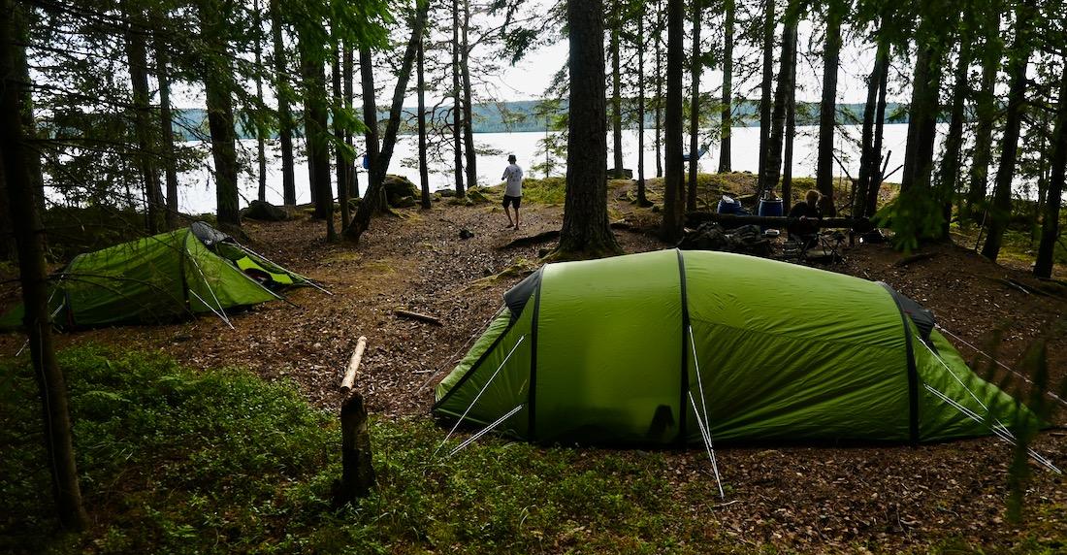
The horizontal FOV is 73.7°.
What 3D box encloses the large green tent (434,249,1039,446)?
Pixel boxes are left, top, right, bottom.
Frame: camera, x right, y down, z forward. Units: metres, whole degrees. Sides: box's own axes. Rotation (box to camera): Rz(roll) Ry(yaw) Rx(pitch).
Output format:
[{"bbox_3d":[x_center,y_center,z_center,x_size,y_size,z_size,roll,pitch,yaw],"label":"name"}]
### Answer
[{"bbox_3d":[1.435,0.423,5.646,4.650,1.220,1.730,0,12,8],"label":"large green tent"}]

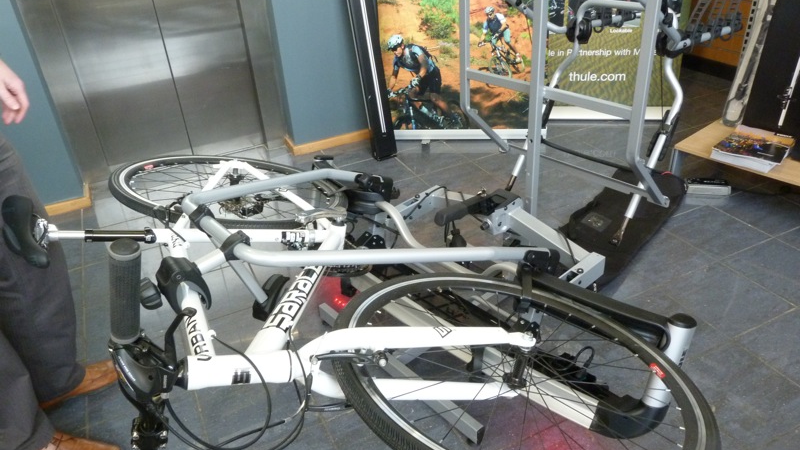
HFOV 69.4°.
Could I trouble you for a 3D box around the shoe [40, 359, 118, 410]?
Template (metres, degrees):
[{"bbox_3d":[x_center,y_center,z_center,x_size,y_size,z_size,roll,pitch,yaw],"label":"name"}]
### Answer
[{"bbox_3d":[-0.935,0.421,1.717,0.305,0.110,0.110,-18,35,-22],"label":"shoe"}]

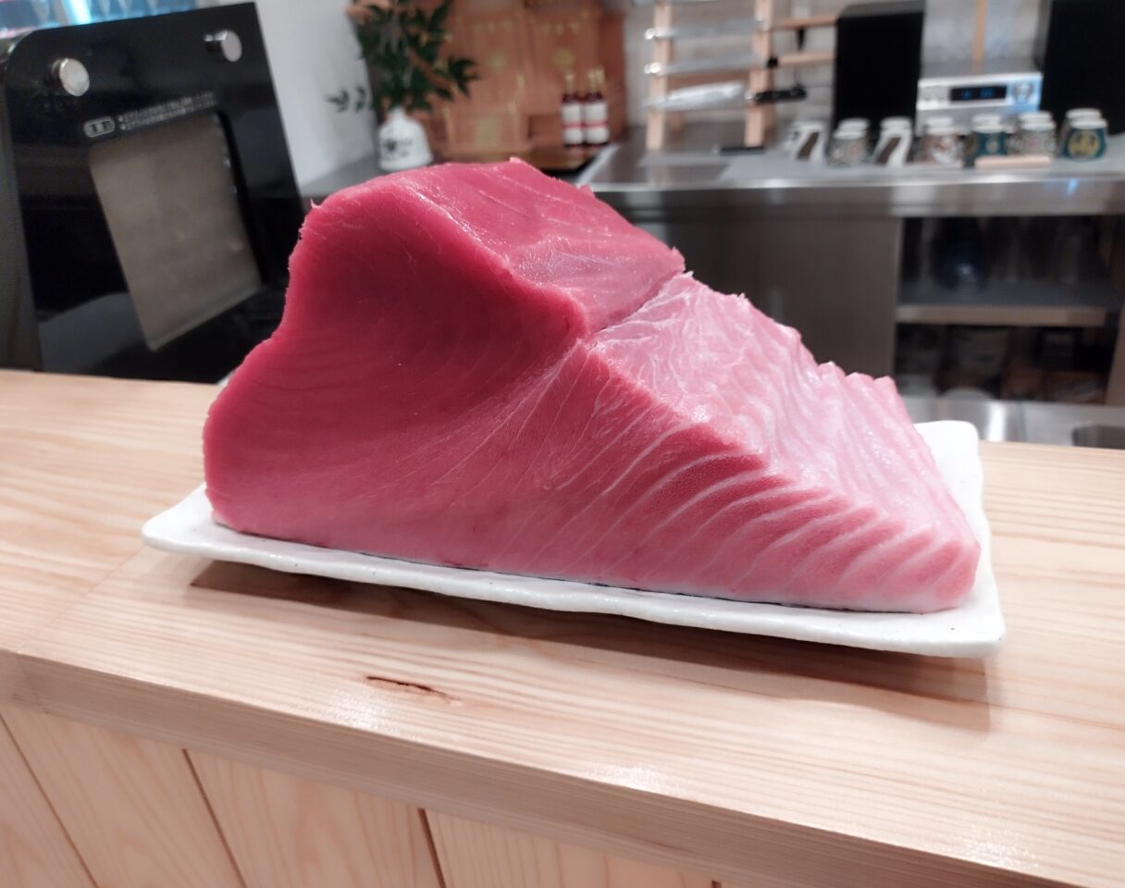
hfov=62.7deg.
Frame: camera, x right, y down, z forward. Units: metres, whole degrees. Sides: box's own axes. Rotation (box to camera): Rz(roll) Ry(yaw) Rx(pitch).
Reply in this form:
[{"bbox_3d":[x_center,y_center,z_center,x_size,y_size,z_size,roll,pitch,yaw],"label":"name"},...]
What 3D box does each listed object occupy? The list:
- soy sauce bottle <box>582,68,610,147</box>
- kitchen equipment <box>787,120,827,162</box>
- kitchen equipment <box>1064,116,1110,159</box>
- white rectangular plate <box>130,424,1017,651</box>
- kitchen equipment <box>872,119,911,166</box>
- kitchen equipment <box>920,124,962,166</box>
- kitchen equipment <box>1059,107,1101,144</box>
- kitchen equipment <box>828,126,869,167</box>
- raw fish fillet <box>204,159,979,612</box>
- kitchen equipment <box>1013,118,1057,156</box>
[{"bbox_3d":[0.073,-0.791,2.167,0.056,0.175,0.056,5,31,21],"label":"soy sauce bottle"},{"bbox_3d":[0.517,-0.638,1.949,0.078,0.061,0.078,5,31,21],"label":"kitchen equipment"},{"bbox_3d":[0.982,-0.574,1.727,0.078,0.061,0.078,5,31,21],"label":"kitchen equipment"},{"bbox_3d":[0.004,0.033,0.525,0.435,0.032,0.185,5,31,21],"label":"white rectangular plate"},{"bbox_3d":[0.657,-0.595,1.841,0.078,0.061,0.078,5,31,21],"label":"kitchen equipment"},{"bbox_3d":[0.744,-0.588,1.808,0.078,0.061,0.078,5,31,21],"label":"kitchen equipment"},{"bbox_3d":[1.012,-0.618,1.800,0.078,0.061,0.078,5,31,21],"label":"kitchen equipment"},{"bbox_3d":[0.579,-0.601,1.870,0.078,0.061,0.078,5,31,21],"label":"kitchen equipment"},{"bbox_3d":[0.001,-0.062,0.486,0.408,0.192,0.152,5,31,21],"label":"raw fish fillet"},{"bbox_3d":[0.898,-0.575,1.750,0.078,0.061,0.078,5,31,21],"label":"kitchen equipment"}]

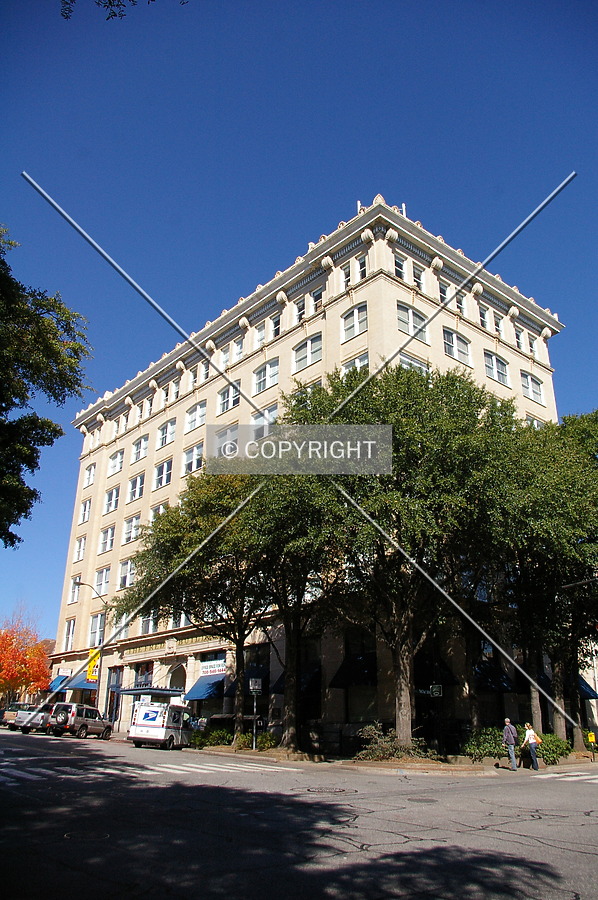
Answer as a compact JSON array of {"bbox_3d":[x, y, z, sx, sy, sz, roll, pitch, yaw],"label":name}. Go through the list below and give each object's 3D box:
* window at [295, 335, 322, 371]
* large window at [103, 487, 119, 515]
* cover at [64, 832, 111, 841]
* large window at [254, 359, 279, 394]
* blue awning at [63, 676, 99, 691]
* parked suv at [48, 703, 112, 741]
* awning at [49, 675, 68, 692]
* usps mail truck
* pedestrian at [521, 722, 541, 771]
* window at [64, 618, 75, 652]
[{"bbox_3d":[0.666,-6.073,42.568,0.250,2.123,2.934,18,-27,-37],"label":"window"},{"bbox_3d":[-17.842,4.796,64.578,0.260,2.516,3.043,18,-28,-37],"label":"large window"},{"bbox_3d":[-3.084,5.647,9.827,0.659,0.030,0.659,0,-22,0],"label":"cover"},{"bbox_3d":[-2.253,-5.112,47.219,0.200,2.380,2.780,20,-30,-38],"label":"large window"},{"bbox_3d":[-17.253,18.226,53.523,1.450,1.470,2.650,20,-30,-38],"label":"blue awning"},{"bbox_3d":[-13.150,16.500,40.950,1.880,1.920,4.600,-5,-23,14],"label":"parked suv"},{"bbox_3d":[-20.455,19.738,57.060,1.000,1.400,2.100,20,-30,-38],"label":"awning"},{"bbox_3d":[-6.900,14.450,35.100,1.950,2.180,4.450,-4,-24,13],"label":"usps mail truck"},{"bbox_3d":[8.679,11.155,25.406,0.550,1.640,0.520,-17,-28,37],"label":"pedestrian"},{"bbox_3d":[-20.631,16.807,61.115,0.250,2.874,1.900,18,-28,-38],"label":"window"}]

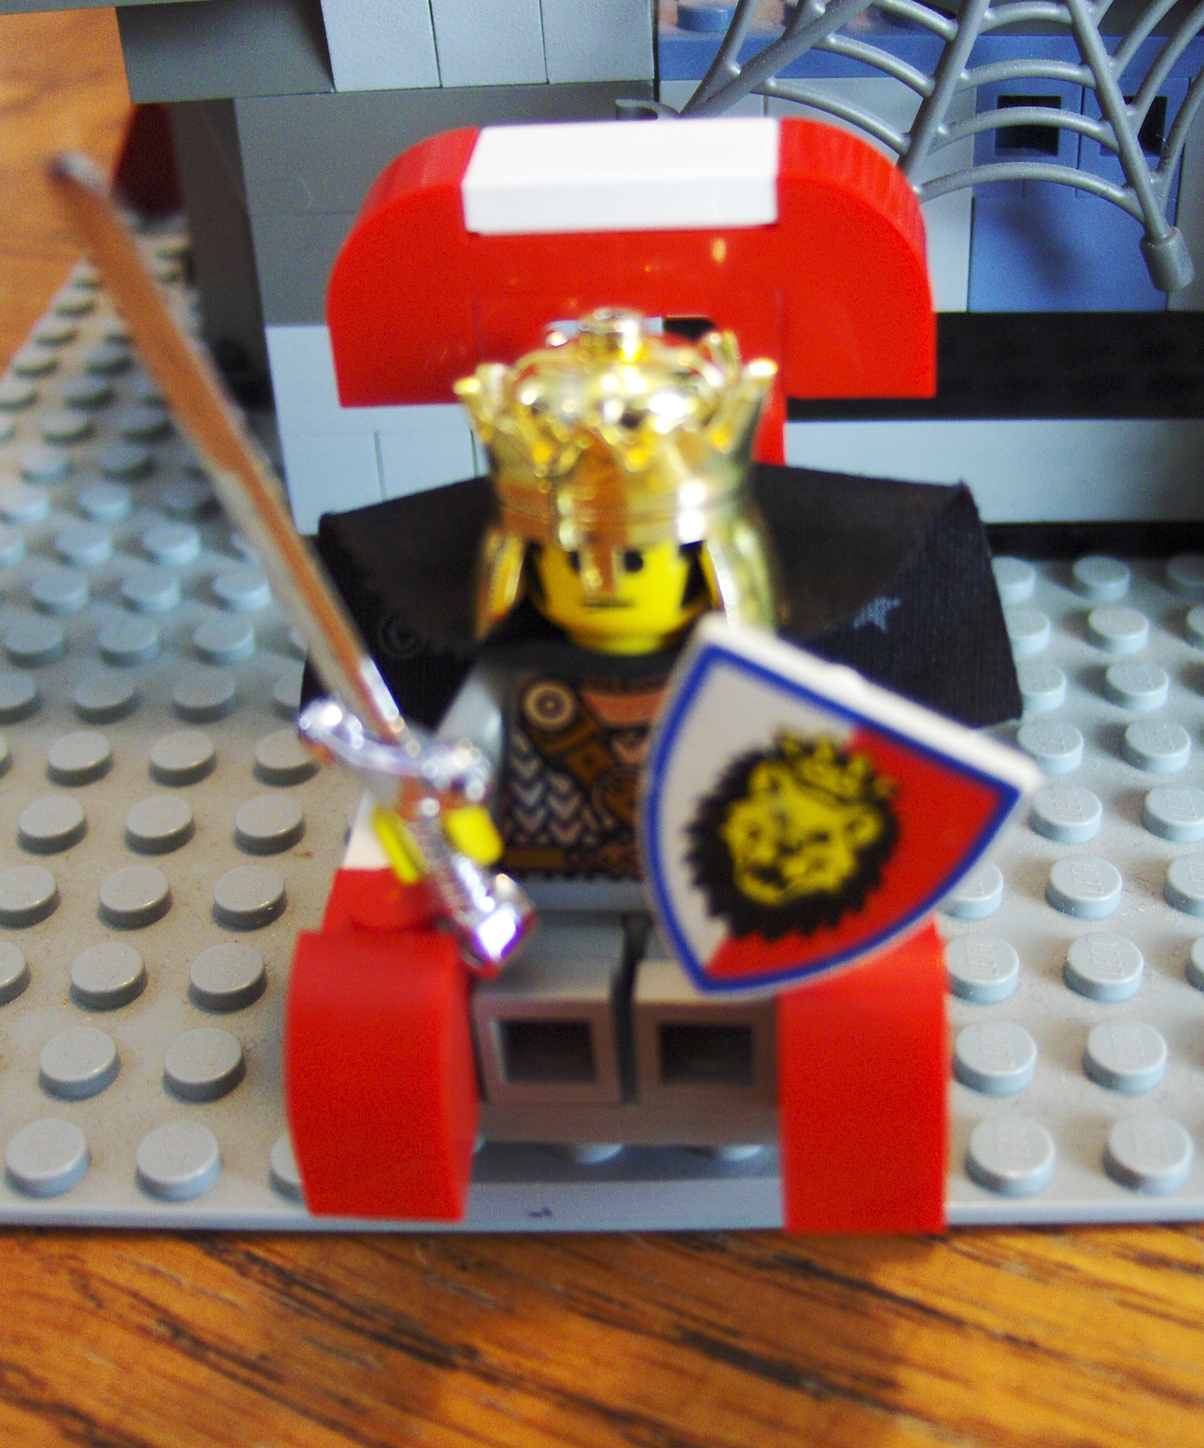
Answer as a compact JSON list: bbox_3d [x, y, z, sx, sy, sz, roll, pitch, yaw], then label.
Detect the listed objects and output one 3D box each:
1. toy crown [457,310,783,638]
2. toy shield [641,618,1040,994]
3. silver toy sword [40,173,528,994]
[{"bbox_3d":[0.001,-0.012,0.096,0.015,0.017,0.015,3,29,11],"label":"toy crown"},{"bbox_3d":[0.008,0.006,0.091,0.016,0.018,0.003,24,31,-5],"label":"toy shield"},{"bbox_3d":[-0.013,-0.005,0.085,0.012,0.042,0.004,12,47,46],"label":"silver toy sword"}]

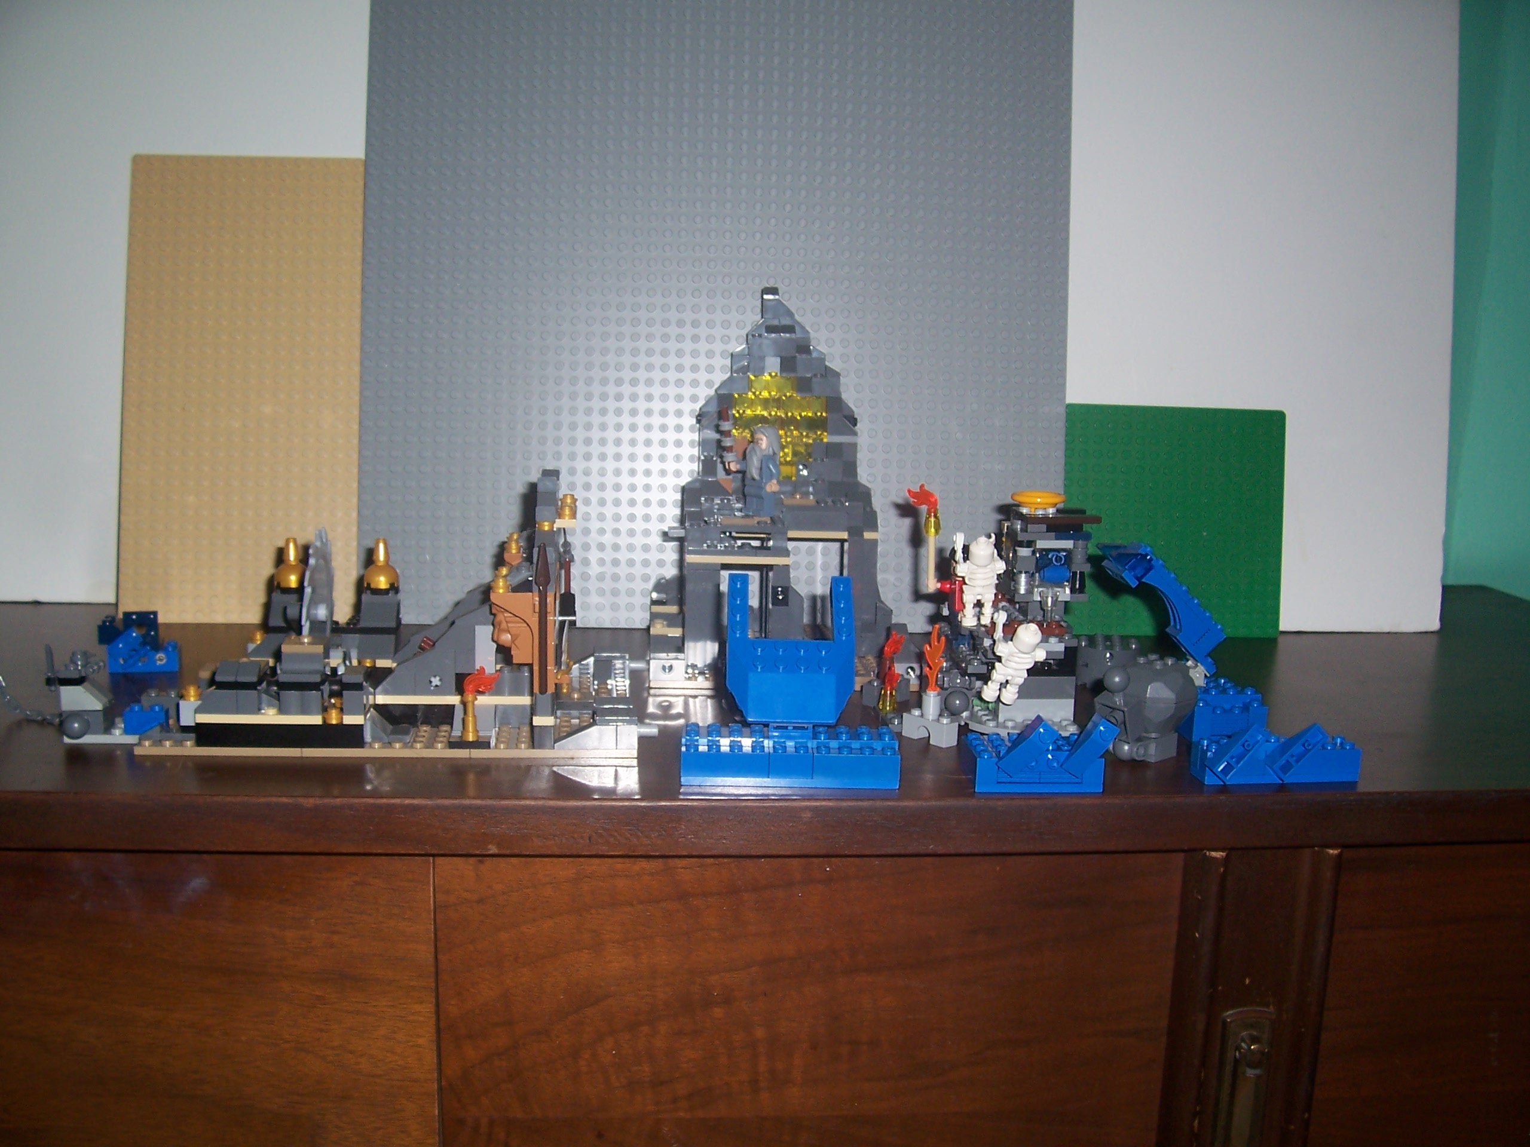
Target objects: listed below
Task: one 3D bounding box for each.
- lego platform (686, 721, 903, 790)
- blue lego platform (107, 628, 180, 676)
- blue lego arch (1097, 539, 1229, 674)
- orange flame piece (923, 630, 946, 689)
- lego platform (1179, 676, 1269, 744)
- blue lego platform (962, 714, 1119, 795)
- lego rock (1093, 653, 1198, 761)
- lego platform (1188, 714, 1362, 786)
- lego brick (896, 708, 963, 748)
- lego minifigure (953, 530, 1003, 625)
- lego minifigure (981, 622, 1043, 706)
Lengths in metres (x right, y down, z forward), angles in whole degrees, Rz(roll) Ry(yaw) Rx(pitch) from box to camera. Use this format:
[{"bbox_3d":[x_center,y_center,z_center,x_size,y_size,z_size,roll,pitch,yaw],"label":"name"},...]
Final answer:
[{"bbox_3d":[0.009,0.068,0.563,0.080,0.018,0.024,1,11,-2],"label":"lego platform"},{"bbox_3d":[-0.291,0.034,0.704,0.031,0.021,0.015,-2,11,-17],"label":"blue lego platform"},{"bbox_3d":[0.173,0.012,0.653,0.072,0.018,0.023,45,4,-11],"label":"blue lego arch"},{"bbox_3d":[0.069,0.035,0.610,0.009,0.027,0.004,1,11,0],"label":"orange flame piece"},{"bbox_3d":[0.191,0.058,0.632,0.032,0.021,0.032,1,10,-5],"label":"lego platform"},{"bbox_3d":[0.103,0.064,0.566,0.053,0.028,0.033,1,11,-4],"label":"blue lego platform"},{"bbox_3d":[0.153,0.052,0.601,0.044,0.041,0.039,2,10,0],"label":"lego rock"},{"bbox_3d":[0.195,0.066,0.570,0.061,0.024,0.017,1,10,-4],"label":"lego platform"},{"bbox_3d":[0.068,0.063,0.615,0.008,0.011,0.024,-7,14,-38],"label":"lego brick"},{"bbox_3d":[0.091,0.003,0.641,0.022,0.041,0.017,-1,10,-15],"label":"lego minifigure"},{"bbox_3d":[0.104,0.036,0.624,0.022,0.038,0.012,22,23,4],"label":"lego minifigure"}]

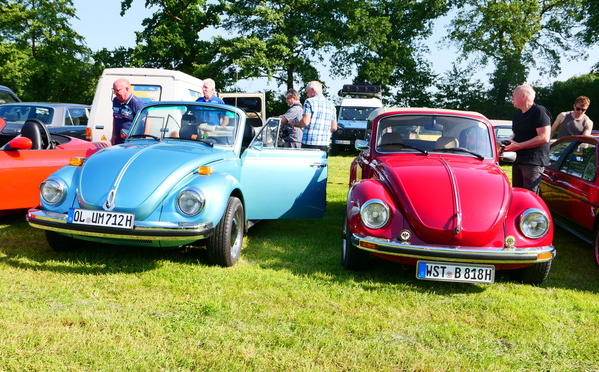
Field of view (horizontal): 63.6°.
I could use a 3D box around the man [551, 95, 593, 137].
[{"bbox_3d":[3.494,-0.288,6.200,0.520,1.720,0.400,6,9,22],"label":"man"}]

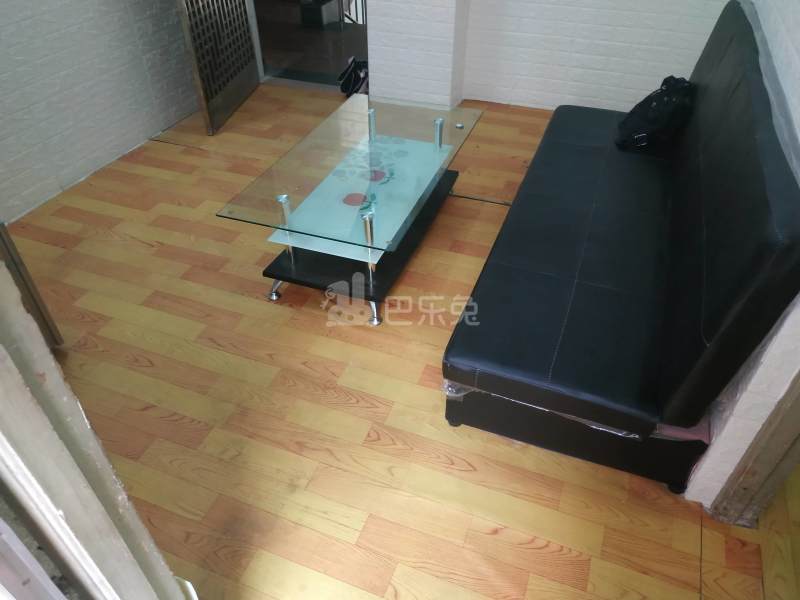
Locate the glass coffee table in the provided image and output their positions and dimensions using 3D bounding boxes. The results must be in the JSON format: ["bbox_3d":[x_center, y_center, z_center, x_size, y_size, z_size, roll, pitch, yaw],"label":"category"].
[{"bbox_3d":[-0.116,-0.421,2.320,0.630,0.400,1.160,13,43,16],"label":"glass coffee table"}]

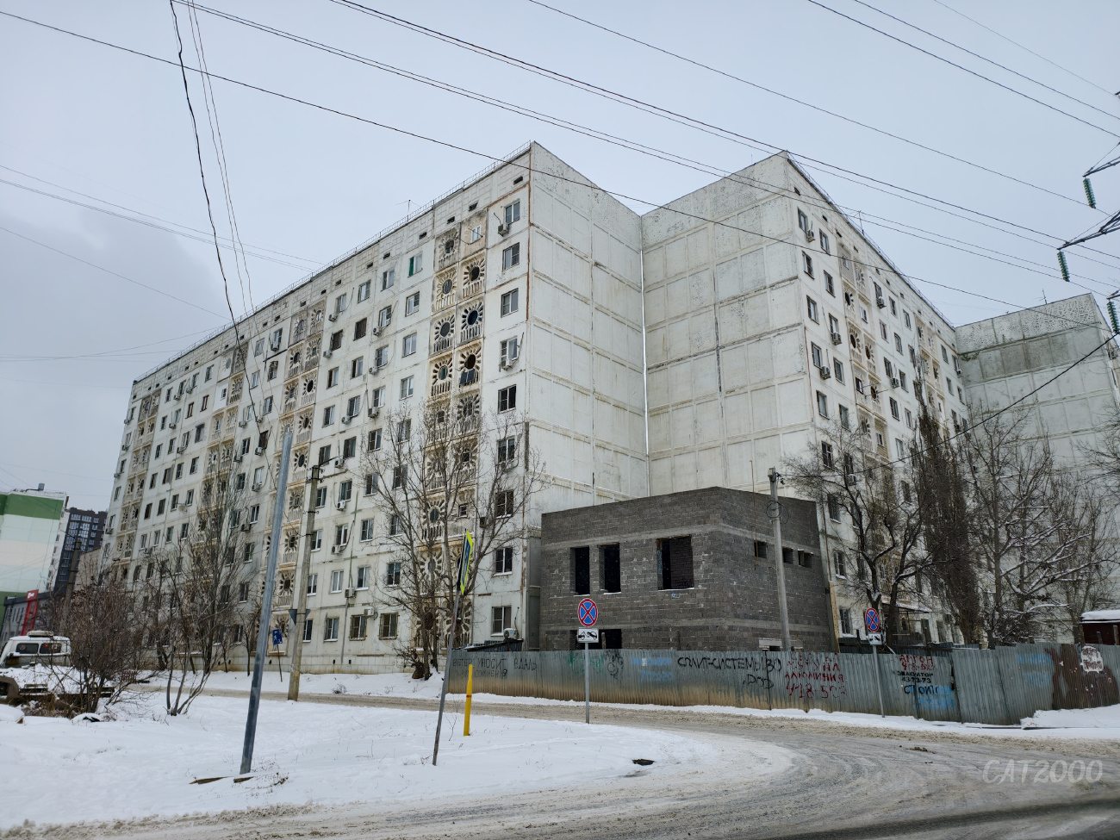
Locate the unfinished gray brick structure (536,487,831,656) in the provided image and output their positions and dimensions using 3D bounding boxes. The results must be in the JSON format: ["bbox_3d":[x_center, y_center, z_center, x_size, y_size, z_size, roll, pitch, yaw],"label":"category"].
[{"bbox_3d":[6.294,8.897,38.037,10.529,8.900,10.191,-15,-23,39],"label":"unfinished gray brick structure"}]

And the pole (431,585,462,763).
[{"bbox_3d":[-1.687,3.652,11.403,0.070,3.040,0.070,8,-18,-6],"label":"pole"}]

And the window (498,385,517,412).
[{"bbox_3d":[-2.857,-1.117,41.027,1.400,1.450,0.150,-15,-23,39],"label":"window"}]

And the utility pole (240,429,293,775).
[{"bbox_3d":[-4.306,2.511,10.994,0.140,4.966,0.140,7,-19,-20],"label":"utility pole"}]

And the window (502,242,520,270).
[{"bbox_3d":[-2.795,-9.544,43.696,1.400,1.450,0.150,-15,-23,39],"label":"window"}]

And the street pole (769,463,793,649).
[{"bbox_3d":[8.351,6.002,28.006,0.360,8.649,0.360,-5,-18,16],"label":"street pole"}]

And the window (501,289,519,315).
[{"bbox_3d":[-2.826,-6.717,42.810,1.400,1.450,0.150,-15,-23,39],"label":"window"}]

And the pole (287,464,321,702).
[{"bbox_3d":[-9.422,5.825,27.455,0.380,8.532,0.380,6,-19,-18],"label":"pole"}]

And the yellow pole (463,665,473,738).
[{"bbox_3d":[-1.902,5.856,15.579,0.110,1.399,0.110,2,-18,-6],"label":"yellow pole"}]

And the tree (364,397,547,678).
[{"bbox_3d":[-5.335,5.699,37.984,8.200,14.344,7.000,3,-18,-8],"label":"tree"}]

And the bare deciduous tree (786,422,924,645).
[{"bbox_3d":[12.994,5.713,32.297,5.900,11.451,5.800,-7,-19,21],"label":"bare deciduous tree"}]

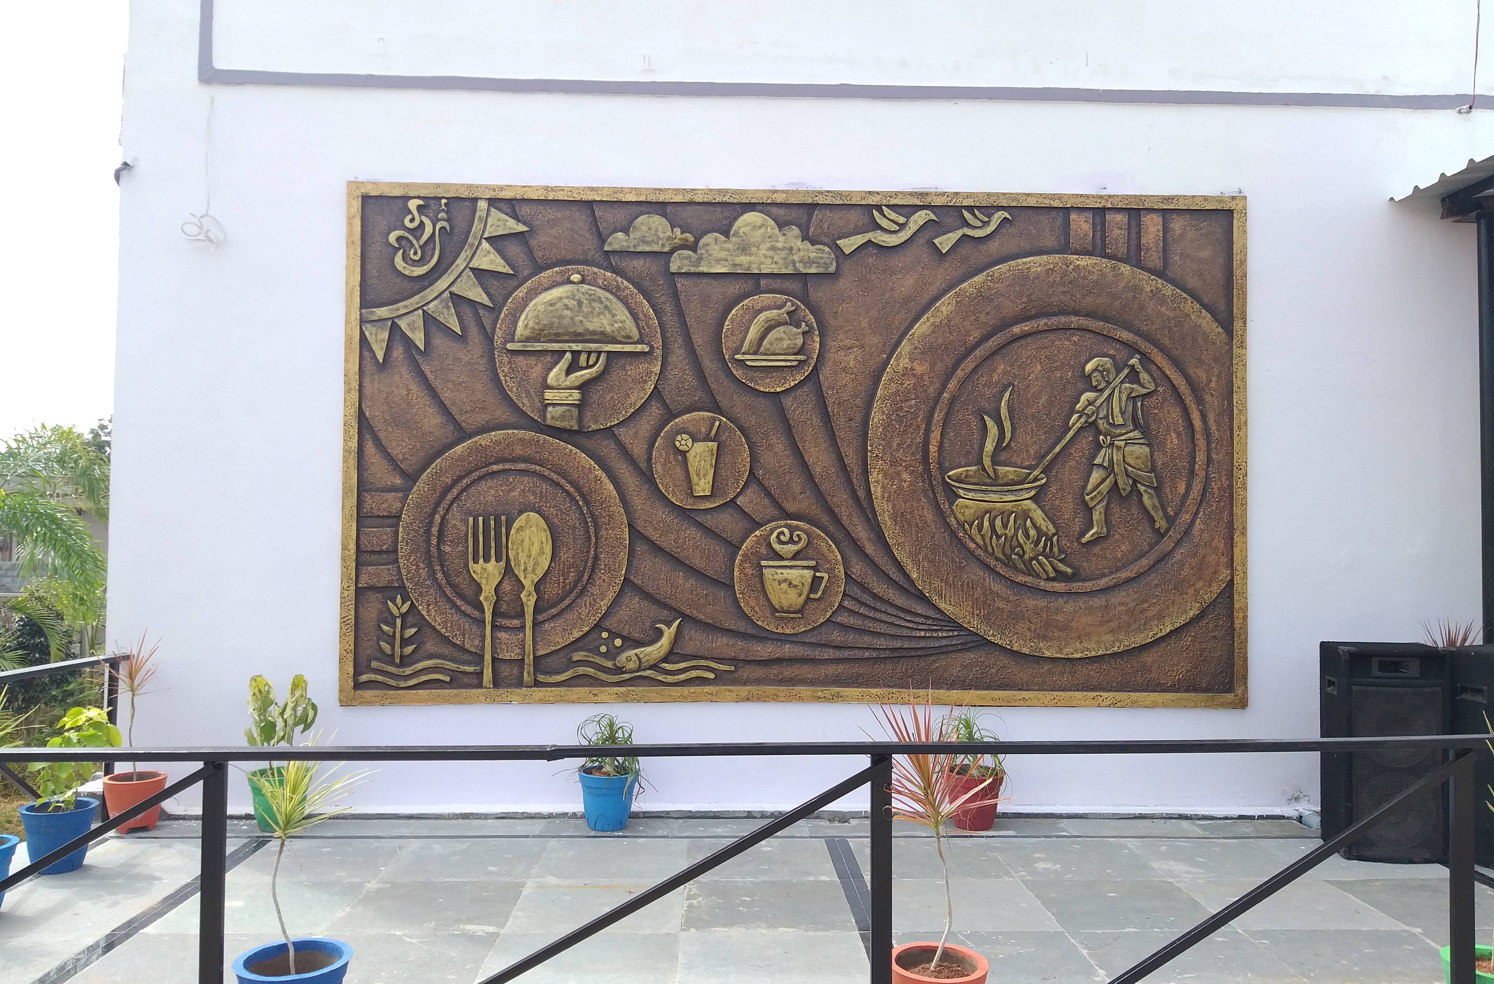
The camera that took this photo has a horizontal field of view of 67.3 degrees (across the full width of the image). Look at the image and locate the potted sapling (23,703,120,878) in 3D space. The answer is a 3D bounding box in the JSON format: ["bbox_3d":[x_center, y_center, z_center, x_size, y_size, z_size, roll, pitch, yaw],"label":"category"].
[{"bbox_3d":[-2.797,1.217,4.642,0.408,0.658,0.383,1,-2,-2],"label":"potted sapling"}]

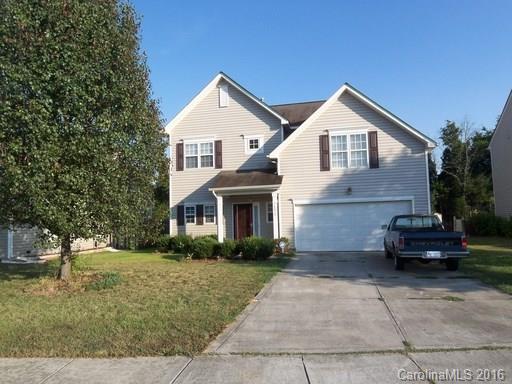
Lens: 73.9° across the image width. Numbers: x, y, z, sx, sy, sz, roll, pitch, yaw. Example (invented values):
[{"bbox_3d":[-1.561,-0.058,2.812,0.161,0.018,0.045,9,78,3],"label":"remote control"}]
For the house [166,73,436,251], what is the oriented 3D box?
[{"bbox_3d":[2.461,-1.412,20.583,12.518,8.922,11.263,-2,-4,12],"label":"house"}]

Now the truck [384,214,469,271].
[{"bbox_3d":[5.053,1.505,10.712,1.680,1.550,4.560,-2,-4,15],"label":"truck"}]

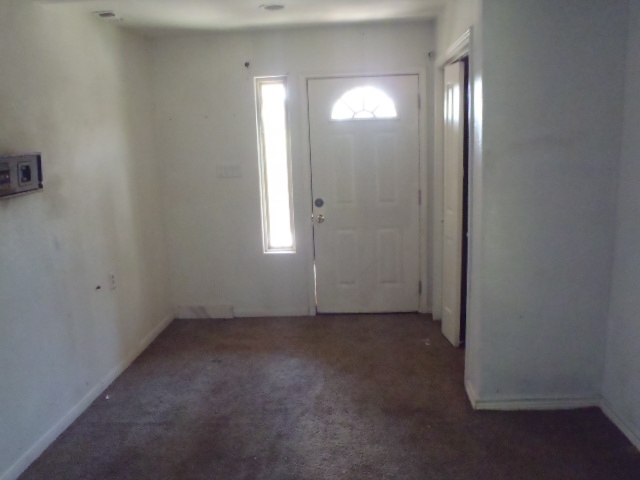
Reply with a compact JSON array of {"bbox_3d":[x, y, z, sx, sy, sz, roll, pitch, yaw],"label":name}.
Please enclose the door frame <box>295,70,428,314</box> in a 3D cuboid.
[{"bbox_3d":[0.391,-0.379,4.490,1.067,2.118,0.120,-2,11,3],"label":"door frame"}]

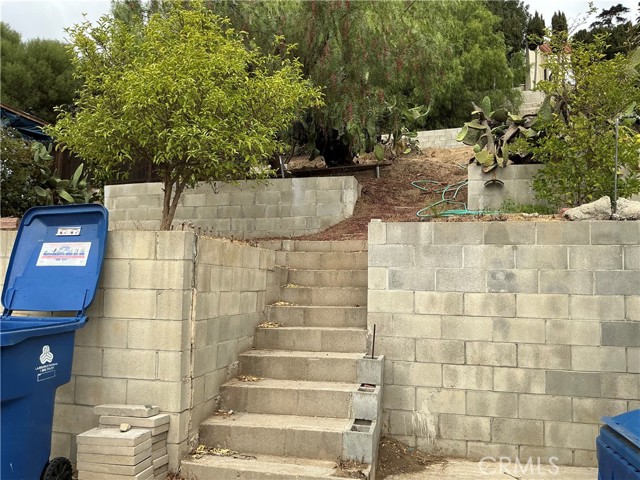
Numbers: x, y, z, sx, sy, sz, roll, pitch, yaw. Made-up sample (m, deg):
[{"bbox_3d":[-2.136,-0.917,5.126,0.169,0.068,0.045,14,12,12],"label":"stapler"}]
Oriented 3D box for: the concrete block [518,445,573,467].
[{"bbox_3d":[1.839,1.754,4.249,0.395,0.180,0.190,0,-3,14],"label":"concrete block"}]

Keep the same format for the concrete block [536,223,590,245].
[{"bbox_3d":[2.006,-0.048,4.301,0.395,0.193,0.175,0,-3,14],"label":"concrete block"}]

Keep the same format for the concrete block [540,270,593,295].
[{"bbox_3d":[1.997,0.344,4.250,0.395,0.195,0.195,0,-3,11],"label":"concrete block"}]

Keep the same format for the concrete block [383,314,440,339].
[{"bbox_3d":[0.842,0.742,4.464,0.395,0.195,0.195,0,-3,11],"label":"concrete block"}]

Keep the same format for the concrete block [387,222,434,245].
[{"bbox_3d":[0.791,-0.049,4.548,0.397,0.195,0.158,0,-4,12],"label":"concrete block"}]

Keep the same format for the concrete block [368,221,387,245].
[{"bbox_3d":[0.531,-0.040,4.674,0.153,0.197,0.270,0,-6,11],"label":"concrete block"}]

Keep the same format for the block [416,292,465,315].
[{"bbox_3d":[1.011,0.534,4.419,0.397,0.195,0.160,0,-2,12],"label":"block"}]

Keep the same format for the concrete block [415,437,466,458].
[{"bbox_3d":[1.020,1.743,4.349,0.405,0.197,0.170,0,-6,11],"label":"concrete block"}]

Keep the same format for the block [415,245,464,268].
[{"bbox_3d":[1.037,0.146,4.526,0.395,0.193,0.175,0,-3,14],"label":"block"}]

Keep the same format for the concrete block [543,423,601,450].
[{"bbox_3d":[2.007,1.555,4.179,0.394,0.197,0.170,0,-6,11],"label":"concrete block"}]

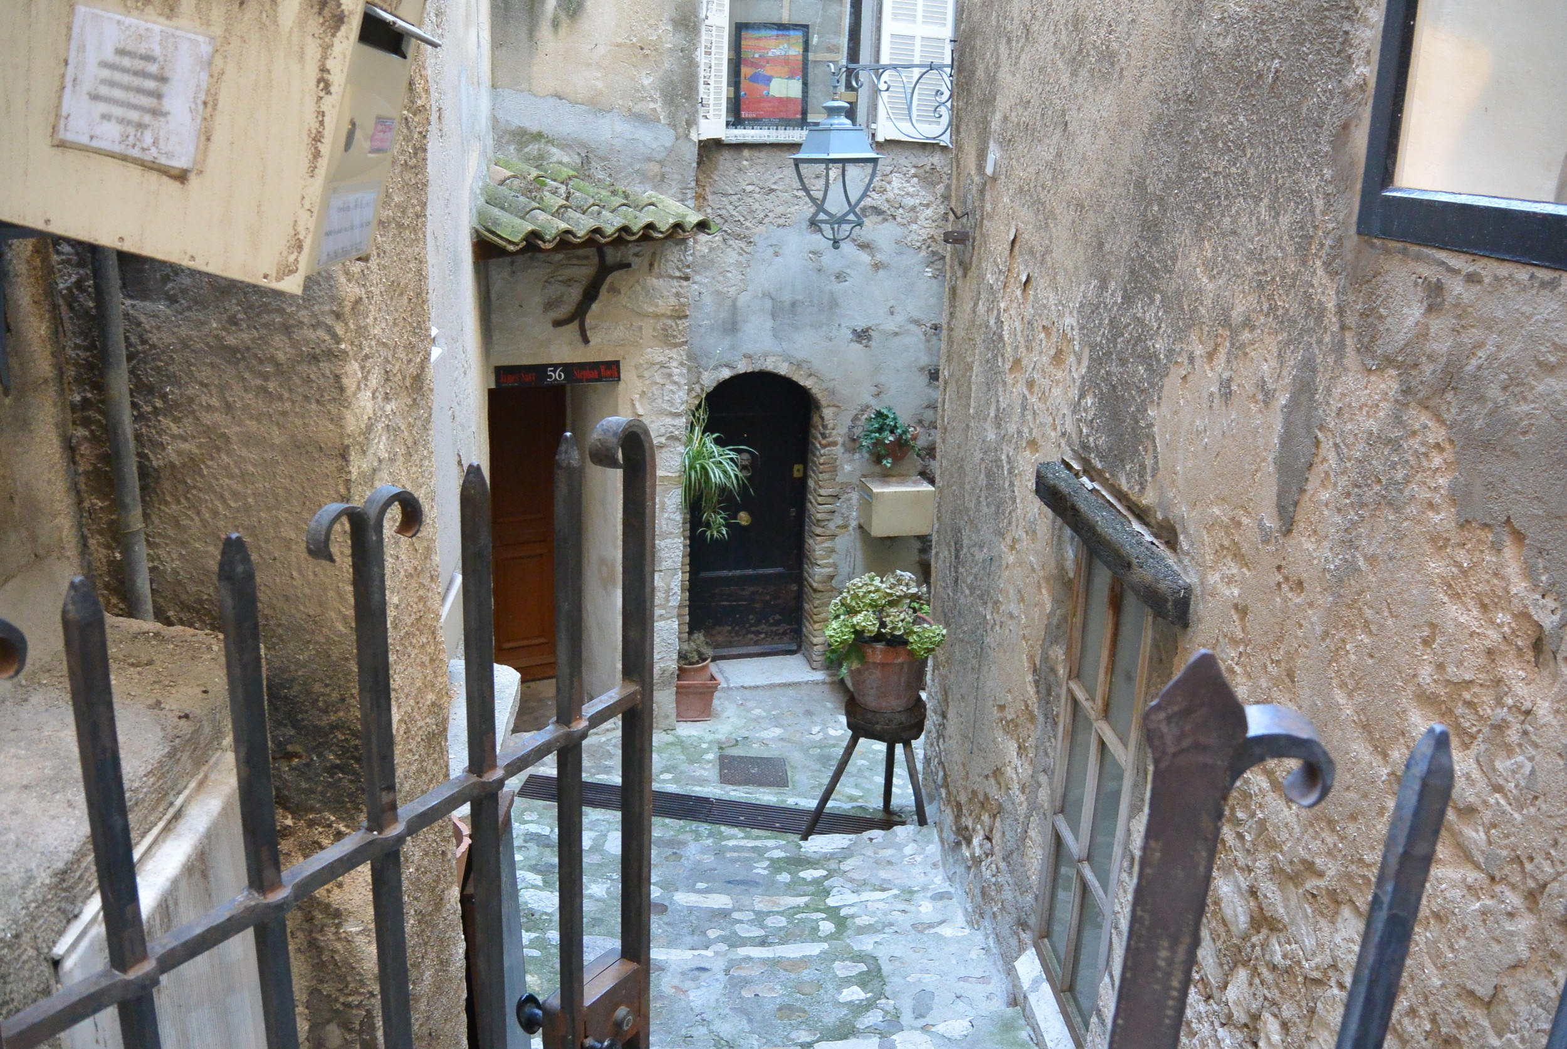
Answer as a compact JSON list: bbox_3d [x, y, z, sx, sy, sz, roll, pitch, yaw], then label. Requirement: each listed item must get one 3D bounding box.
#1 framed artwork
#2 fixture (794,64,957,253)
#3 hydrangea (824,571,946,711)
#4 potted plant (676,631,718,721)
[{"bbox_3d":[-0.063,-2.448,6.892,0.420,0.545,0.025,-4,19,-18],"label":"framed artwork"},{"bbox_3d":[0.412,-1.741,5.950,0.740,0.860,0.430,1,18,-5],"label":"fixture"},{"bbox_3d":[0.499,0.555,6.100,0.560,0.633,0.500,2,18,0],"label":"hydrangea"},{"bbox_3d":[-0.539,0.883,7.494,0.260,0.500,0.260,-4,19,-18],"label":"potted plant"}]

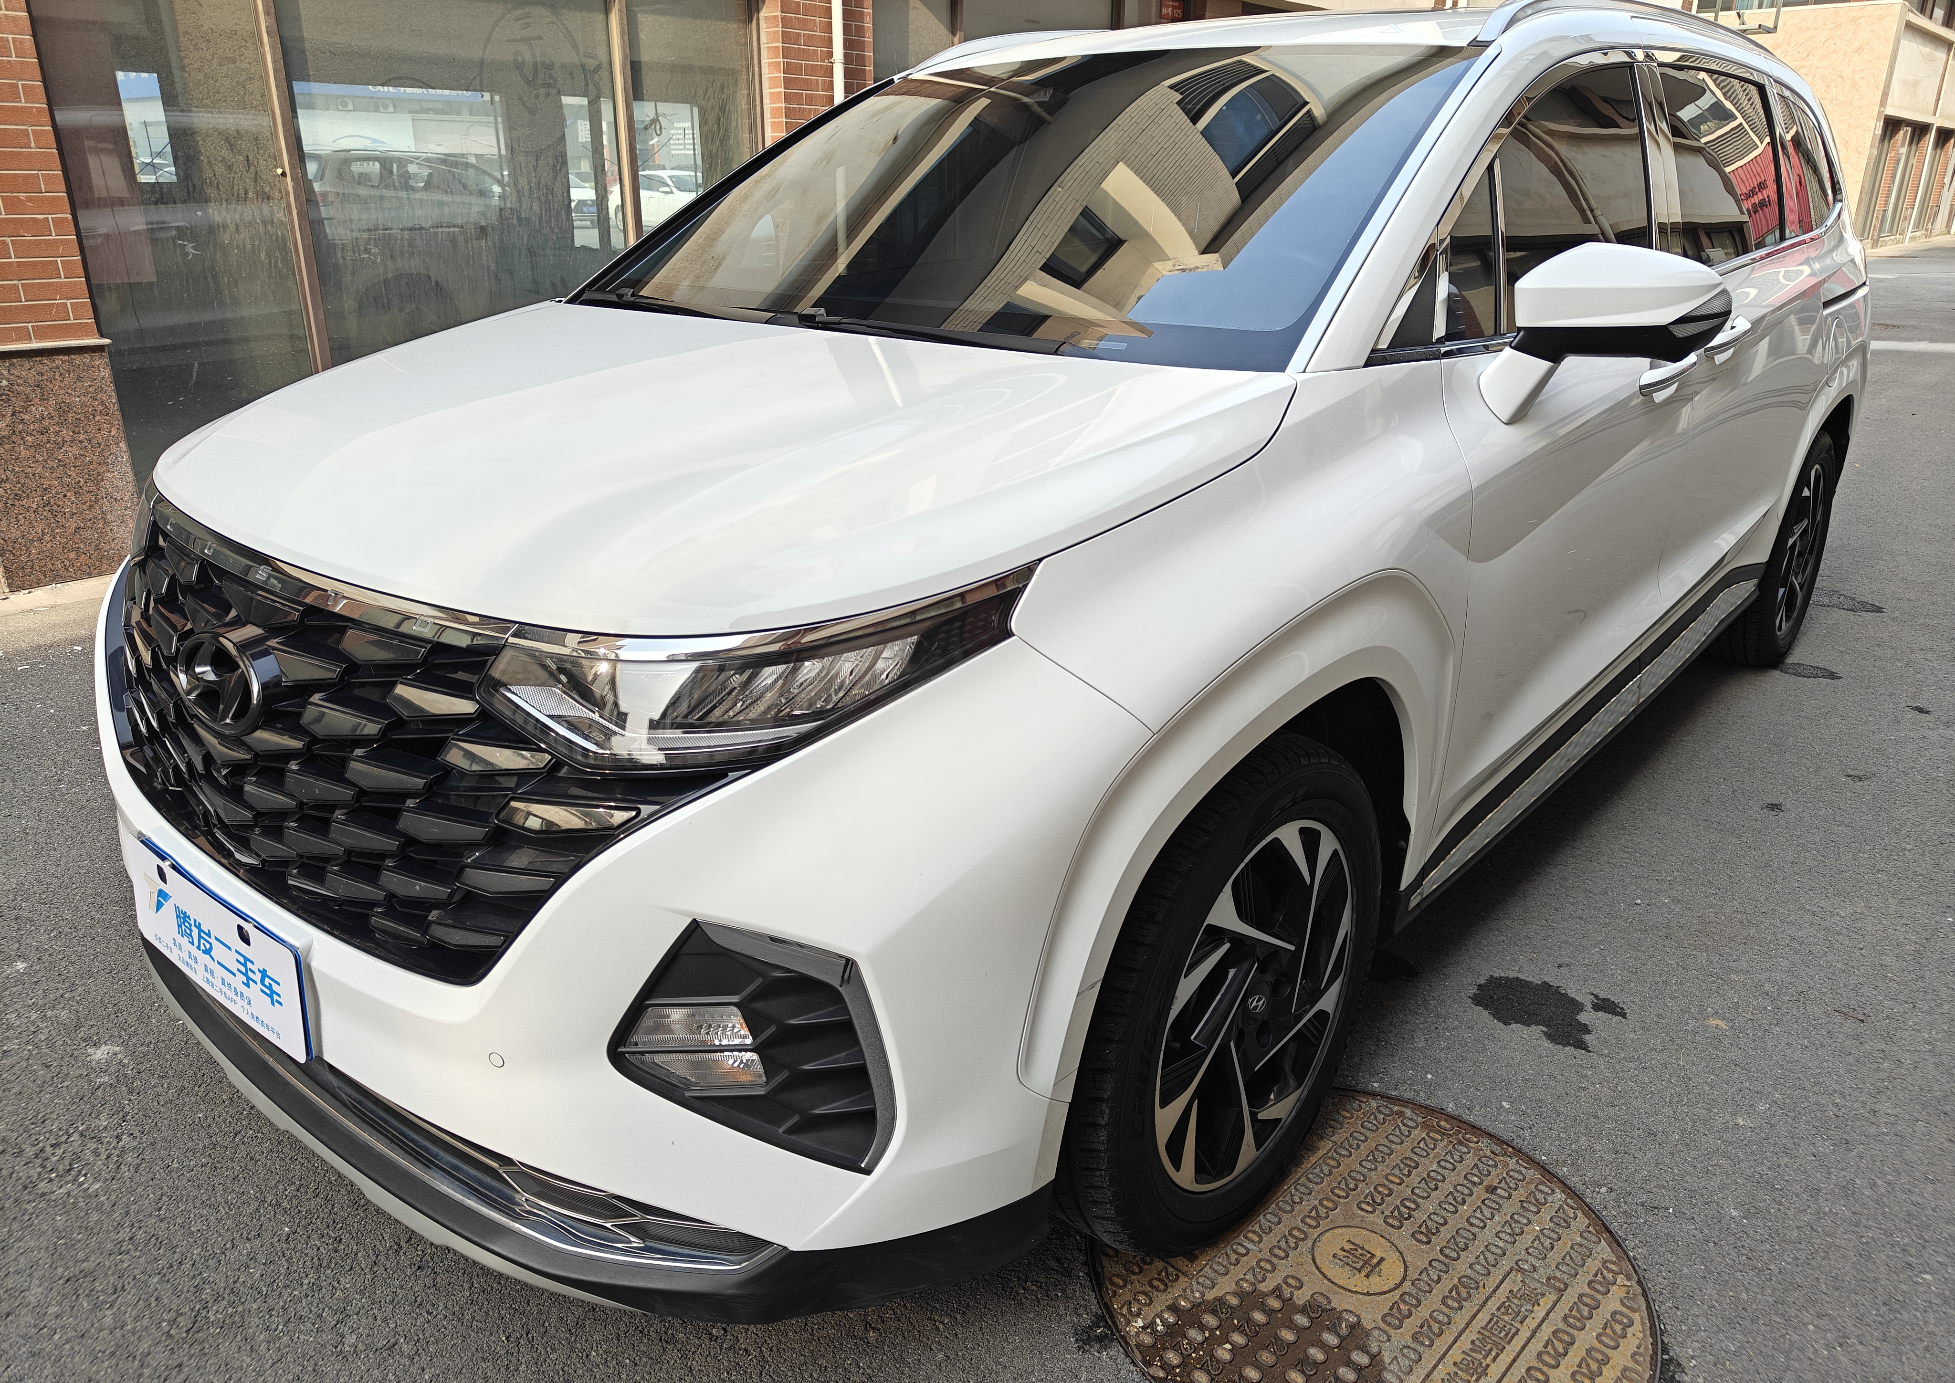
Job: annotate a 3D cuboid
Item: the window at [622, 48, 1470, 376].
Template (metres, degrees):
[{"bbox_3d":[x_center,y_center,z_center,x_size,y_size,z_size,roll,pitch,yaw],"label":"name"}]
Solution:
[{"bbox_3d":[-0.003,-0.857,2.253,1.520,0.140,1.030,17,53,38],"label":"window"}]

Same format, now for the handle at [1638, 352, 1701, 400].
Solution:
[{"bbox_3d":[1.230,-0.559,2.400,0.060,0.060,0.310,17,26,38],"label":"handle"}]

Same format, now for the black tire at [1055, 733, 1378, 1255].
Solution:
[{"bbox_3d":[0.282,0.372,1.808,0.235,0.700,0.710,17,26,38],"label":"black tire"}]

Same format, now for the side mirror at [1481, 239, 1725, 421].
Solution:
[{"bbox_3d":[0.825,-0.472,1.797,0.280,0.235,0.200,17,26,38],"label":"side mirror"}]

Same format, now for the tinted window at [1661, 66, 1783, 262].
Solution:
[{"bbox_3d":[1.590,-1.108,2.870,0.060,0.390,0.880,-3,13,43],"label":"tinted window"}]

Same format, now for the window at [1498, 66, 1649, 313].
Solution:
[{"bbox_3d":[0.961,-0.825,2.188,0.060,0.410,0.800,-3,13,43],"label":"window"}]

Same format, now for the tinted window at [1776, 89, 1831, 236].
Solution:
[{"bbox_3d":[2.124,-1.336,3.464,0.060,0.350,0.700,-3,14,40],"label":"tinted window"}]

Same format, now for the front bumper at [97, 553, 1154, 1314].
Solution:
[{"bbox_3d":[-0.699,0.161,1.770,1.840,0.730,0.600,17,26,38],"label":"front bumper"}]

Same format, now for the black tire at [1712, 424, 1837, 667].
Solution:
[{"bbox_3d":[2.284,-0.439,3.969,0.235,0.700,0.705,17,26,38],"label":"black tire"}]

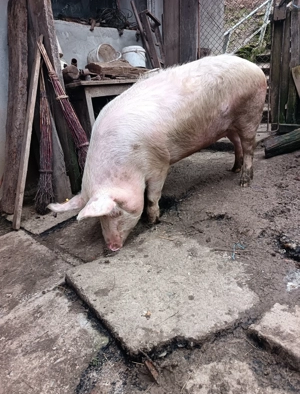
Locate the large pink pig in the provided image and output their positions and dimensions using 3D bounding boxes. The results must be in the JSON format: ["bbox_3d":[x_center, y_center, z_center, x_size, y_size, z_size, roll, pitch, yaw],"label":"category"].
[{"bbox_3d":[0.252,-0.361,1.817,1.620,0.910,0.480,-21,35,-33],"label":"large pink pig"}]

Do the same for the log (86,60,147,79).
[{"bbox_3d":[-0.307,-1.210,2.620,0.550,0.150,0.200,-14,32,-24],"label":"log"}]

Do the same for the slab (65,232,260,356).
[{"bbox_3d":[0.058,0.448,1.369,0.720,0.070,0.580,-16,33,-26],"label":"slab"}]

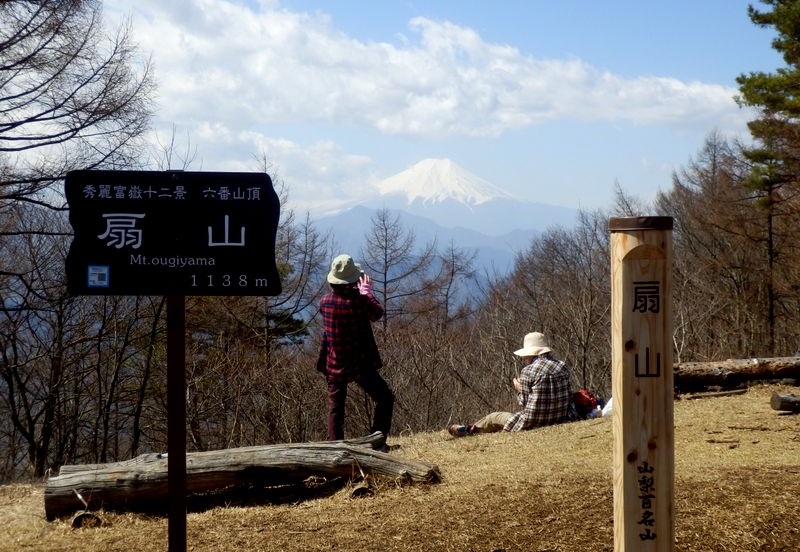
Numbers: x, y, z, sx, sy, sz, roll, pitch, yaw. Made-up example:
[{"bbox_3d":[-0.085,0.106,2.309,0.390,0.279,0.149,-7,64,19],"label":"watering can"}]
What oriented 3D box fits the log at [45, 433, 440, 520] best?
[{"bbox_3d":[-1.130,1.453,9.450,2.800,0.470,0.600,-4,1,2],"label":"log"}]

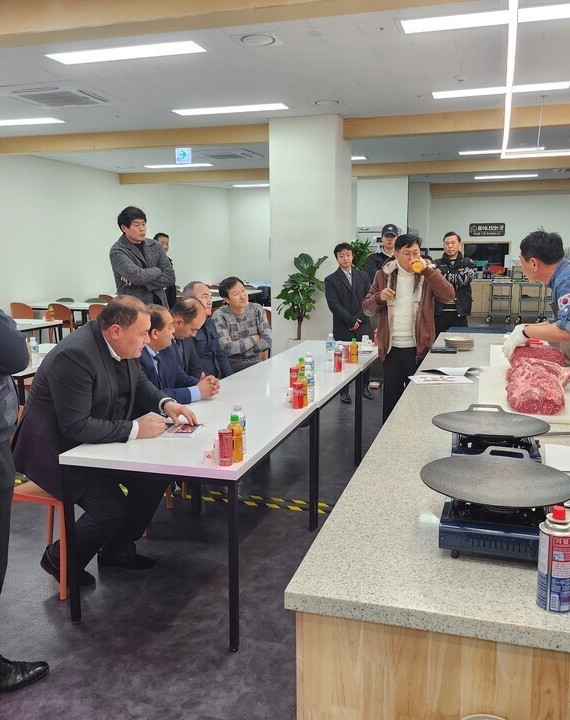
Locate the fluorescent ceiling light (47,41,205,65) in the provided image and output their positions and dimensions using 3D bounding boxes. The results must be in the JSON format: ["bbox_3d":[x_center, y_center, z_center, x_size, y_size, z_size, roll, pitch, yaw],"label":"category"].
[{"bbox_3d":[-1.205,-2.320,5.030,1.210,0.060,0.260,2,9,17],"label":"fluorescent ceiling light"}]

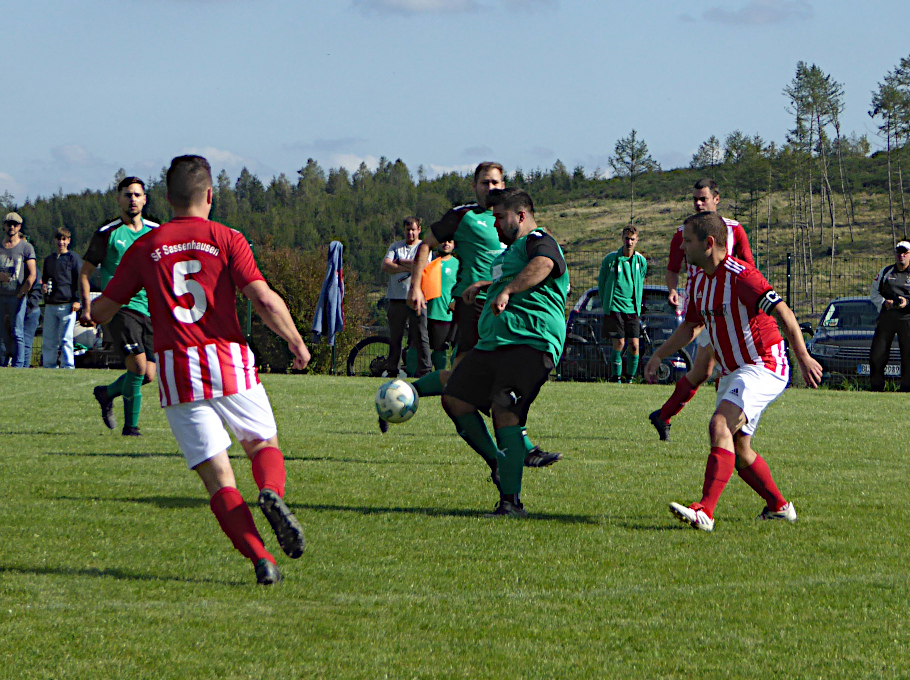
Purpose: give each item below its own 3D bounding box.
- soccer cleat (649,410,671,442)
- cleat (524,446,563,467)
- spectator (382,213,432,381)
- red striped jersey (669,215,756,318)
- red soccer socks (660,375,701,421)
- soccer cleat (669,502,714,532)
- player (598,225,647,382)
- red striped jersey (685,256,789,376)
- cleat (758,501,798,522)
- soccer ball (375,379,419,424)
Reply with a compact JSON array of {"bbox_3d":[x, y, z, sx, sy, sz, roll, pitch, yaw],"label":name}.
[{"bbox_3d":[1.429,0.600,19.400,0.110,0.280,0.100,-29,-20,12],"label":"soccer cleat"},{"bbox_3d":[0.530,0.707,16.750,0.280,0.115,0.105,13,3,28],"label":"cleat"},{"bbox_3d":[-0.542,-0.469,31.100,0.540,1.810,0.380,1,1,0],"label":"spectator"},{"bbox_3d":[1.742,-0.492,18.900,0.600,0.680,0.320,-1,2,7],"label":"red striped jersey"},{"bbox_3d":[1.557,0.413,19.300,0.130,0.360,0.140,28,21,-46],"label":"red soccer socks"},{"bbox_3d":[1.150,0.864,13.500,0.280,0.115,0.105,-27,-7,-30],"label":"soccer cleat"},{"bbox_3d":[1.872,-0.402,31.100,0.530,1.790,0.360,1,1,1],"label":"player"},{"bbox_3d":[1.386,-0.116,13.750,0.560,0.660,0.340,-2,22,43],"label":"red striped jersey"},{"bbox_3d":[1.640,0.871,14.130,0.280,0.110,0.105,2,2,36],"label":"cleat"},{"bbox_3d":[-0.292,0.312,14.050,0.220,0.220,0.220,1,1,0],"label":"soccer ball"}]

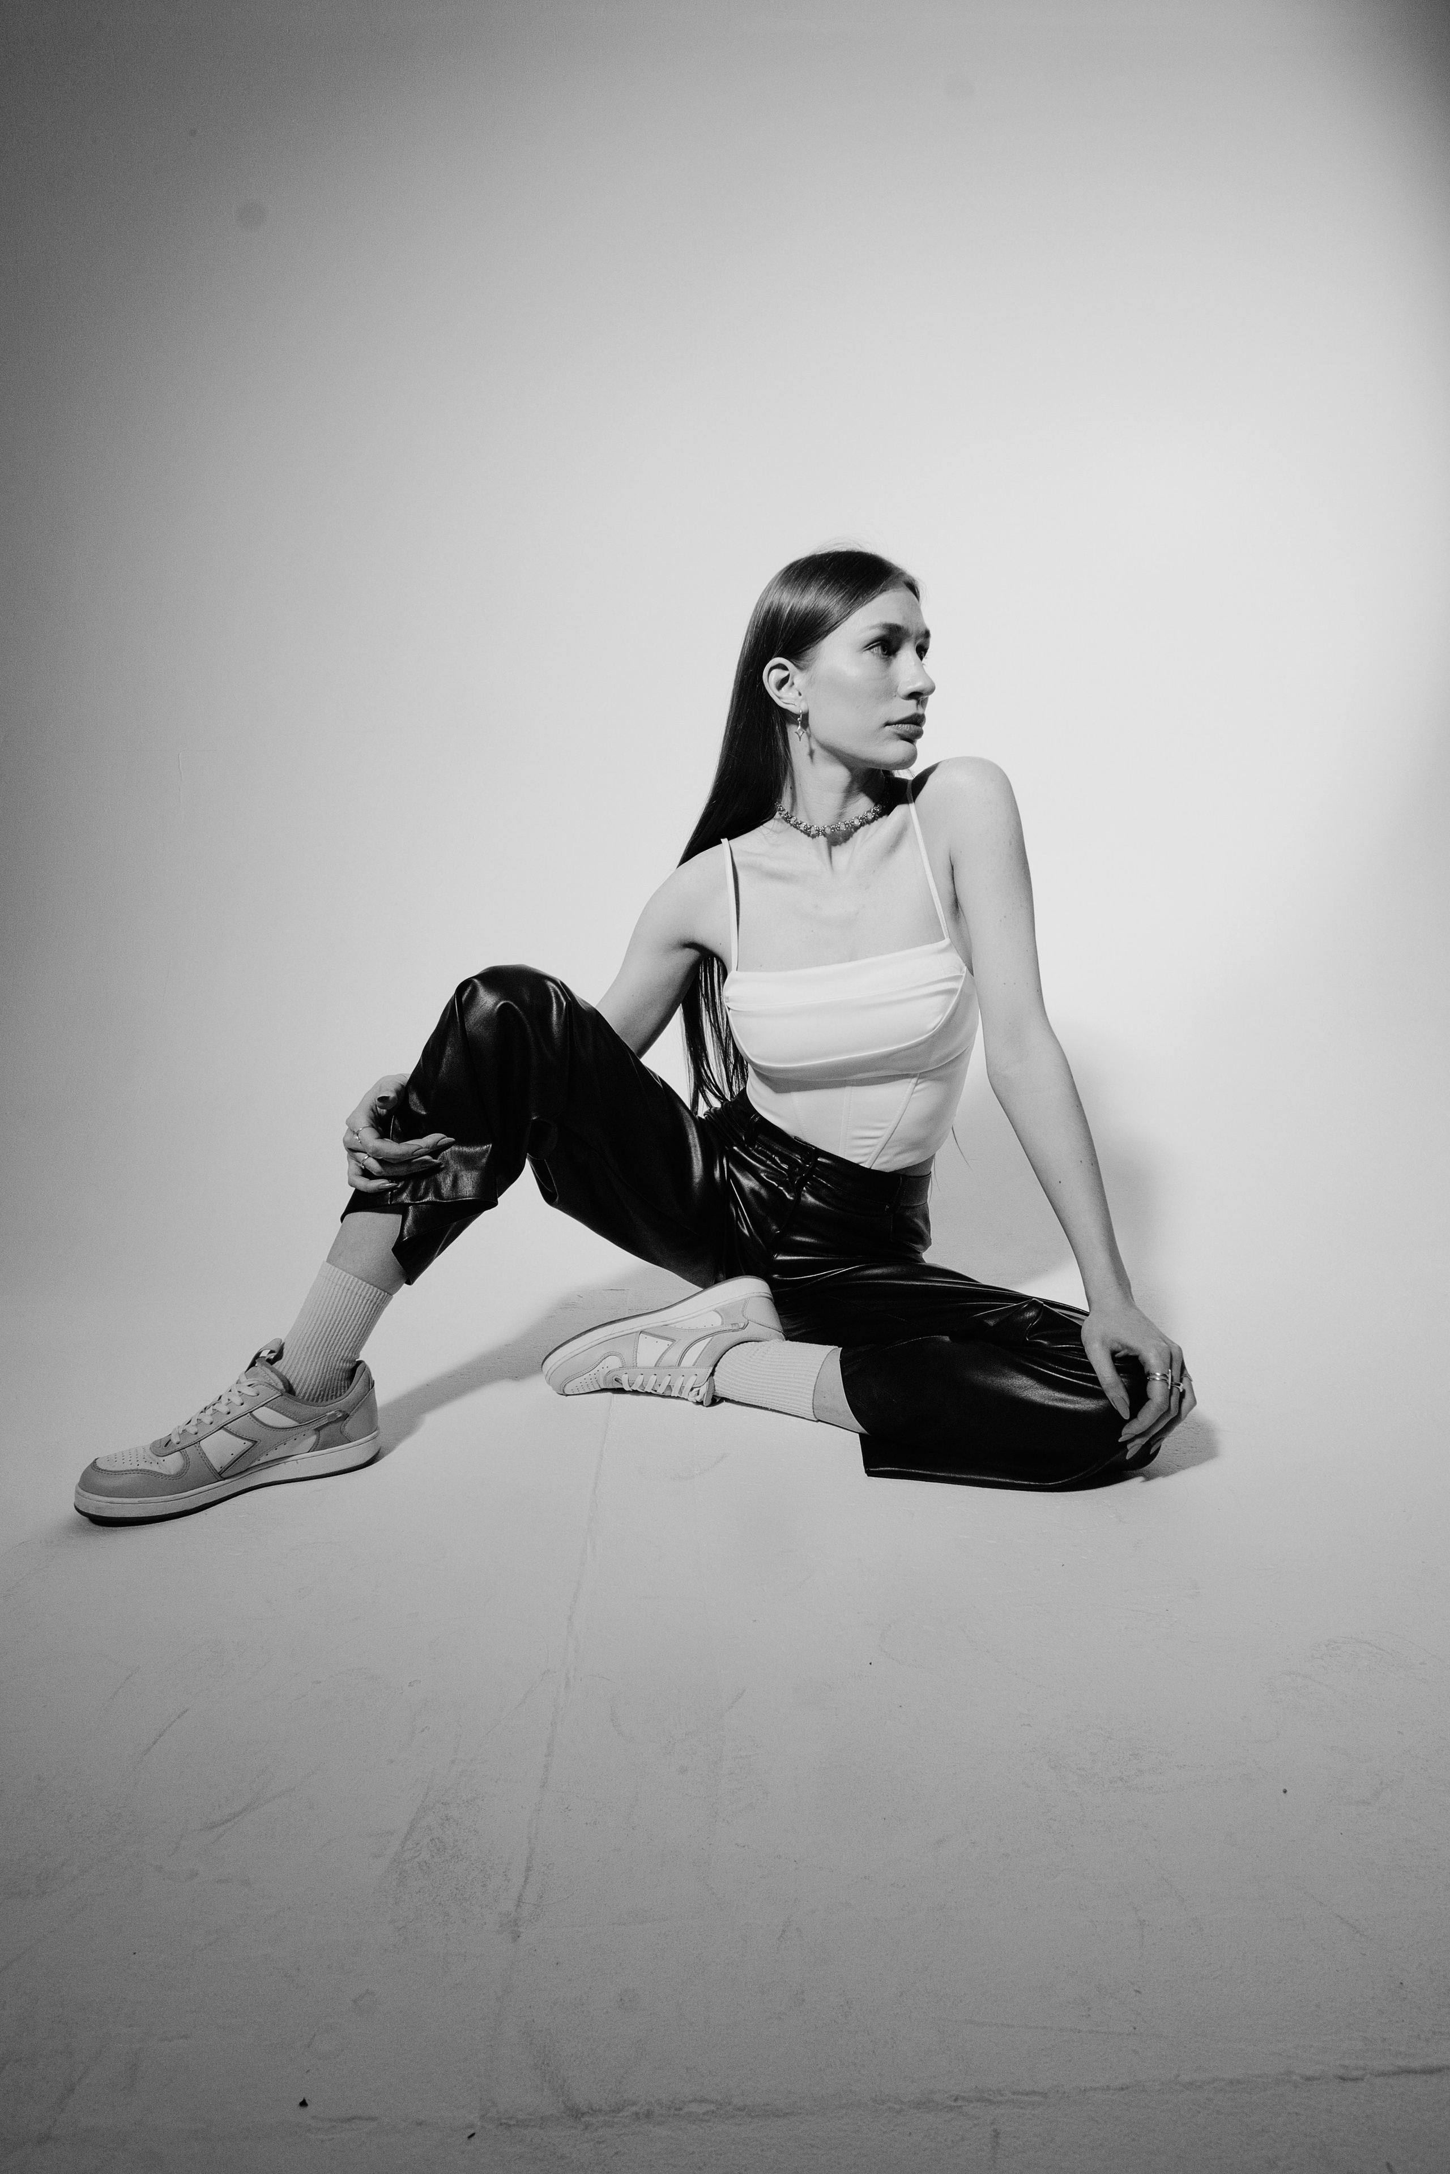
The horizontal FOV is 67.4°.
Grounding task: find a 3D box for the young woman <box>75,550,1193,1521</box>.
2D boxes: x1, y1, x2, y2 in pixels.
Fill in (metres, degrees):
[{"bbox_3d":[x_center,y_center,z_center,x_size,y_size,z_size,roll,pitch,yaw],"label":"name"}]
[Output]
[{"bbox_3d":[-0.055,-0.107,1.170,1.050,0.930,0.600,1,10,6],"label":"young woman"}]

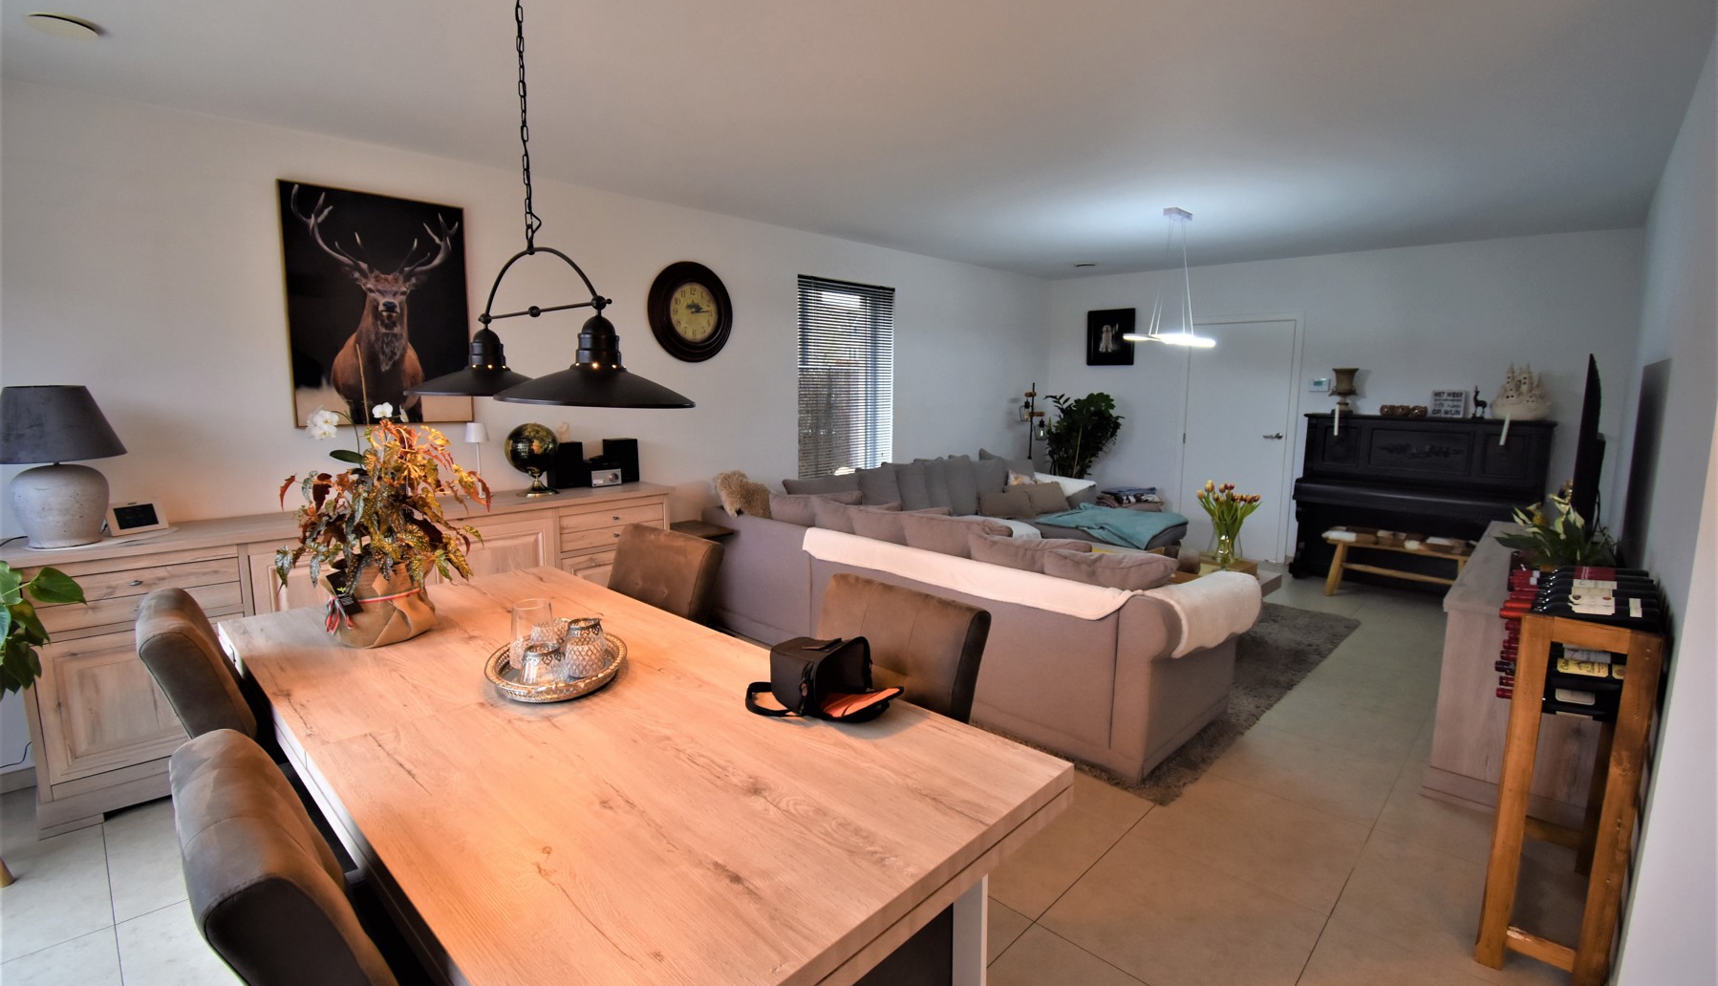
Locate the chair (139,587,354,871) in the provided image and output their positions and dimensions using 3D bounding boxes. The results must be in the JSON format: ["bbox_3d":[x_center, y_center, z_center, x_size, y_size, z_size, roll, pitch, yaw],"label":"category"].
[{"bbox_3d":[-1.460,0.732,1.917,0.500,0.950,0.600,9,12,44],"label":"chair"}]

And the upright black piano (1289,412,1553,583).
[{"bbox_3d":[4.169,0.113,5.416,0.610,1.310,1.460,-7,11,-40],"label":"upright black piano"}]

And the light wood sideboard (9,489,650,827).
[{"bbox_3d":[-2.006,0.532,3.288,0.480,0.937,2.350,9,12,44],"label":"light wood sideboard"}]

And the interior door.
[{"bbox_3d":[3.412,-0.478,6.508,0.865,2.090,0.060,9,12,44],"label":"interior door"}]

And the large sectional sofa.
[{"bbox_3d":[1.244,0.405,4.774,3.050,0.870,3.250,8,12,43],"label":"large sectional sofa"}]

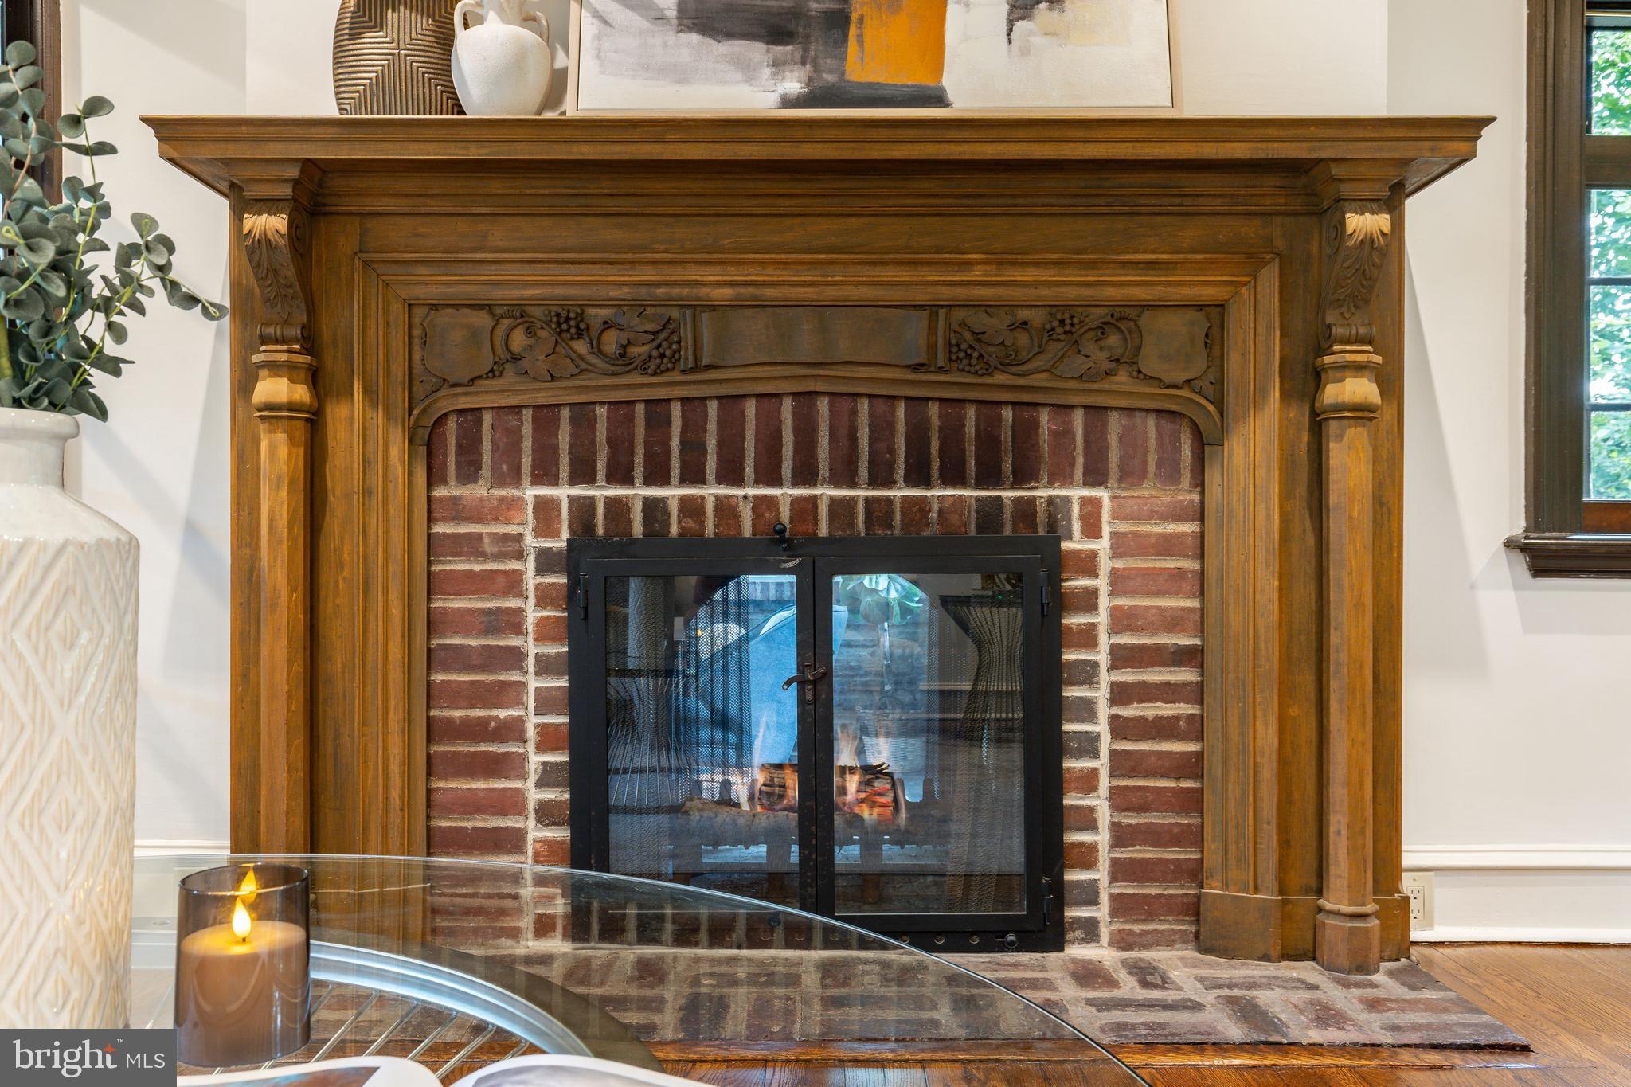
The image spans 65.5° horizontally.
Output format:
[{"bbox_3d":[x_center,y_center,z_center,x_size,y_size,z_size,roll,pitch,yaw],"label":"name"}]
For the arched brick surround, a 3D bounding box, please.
[{"bbox_3d":[0.000,0.243,2.430,1.460,1.045,0.120,0,0,0],"label":"arched brick surround"}]

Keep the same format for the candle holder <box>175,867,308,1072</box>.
[{"bbox_3d":[-0.383,0.280,0.850,0.083,0.110,0.083,0,0,0],"label":"candle holder"}]

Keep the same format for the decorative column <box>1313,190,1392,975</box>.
[{"bbox_3d":[0.965,0.077,2.280,0.122,1.385,0.130,0,0,0],"label":"decorative column"}]

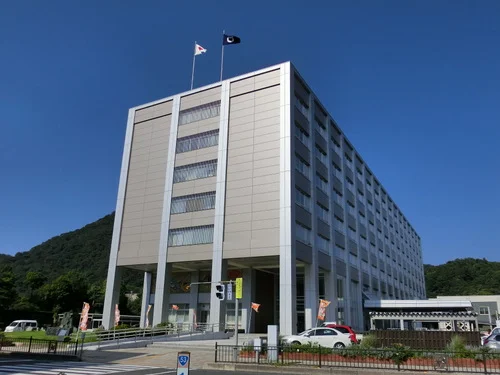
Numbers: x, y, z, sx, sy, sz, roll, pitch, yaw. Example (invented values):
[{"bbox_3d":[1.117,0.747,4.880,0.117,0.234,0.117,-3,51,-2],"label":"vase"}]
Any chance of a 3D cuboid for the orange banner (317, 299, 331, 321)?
[{"bbox_3d":[4.123,6.861,23.500,0.700,1.120,0.150,-2,-19,9],"label":"orange banner"}]

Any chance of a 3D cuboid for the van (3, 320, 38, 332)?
[{"bbox_3d":[-38.562,23.549,70.830,1.720,1.950,4.700,-6,-20,21],"label":"van"}]

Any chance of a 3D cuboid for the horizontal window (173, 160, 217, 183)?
[{"bbox_3d":[-6.136,-1.773,47.139,5.912,1.982,0.250,-9,-21,27],"label":"horizontal window"}]

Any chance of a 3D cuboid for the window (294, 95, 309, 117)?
[{"bbox_3d":[5.762,-9.021,47.103,0.180,1.935,4.672,-9,-21,27],"label":"window"}]

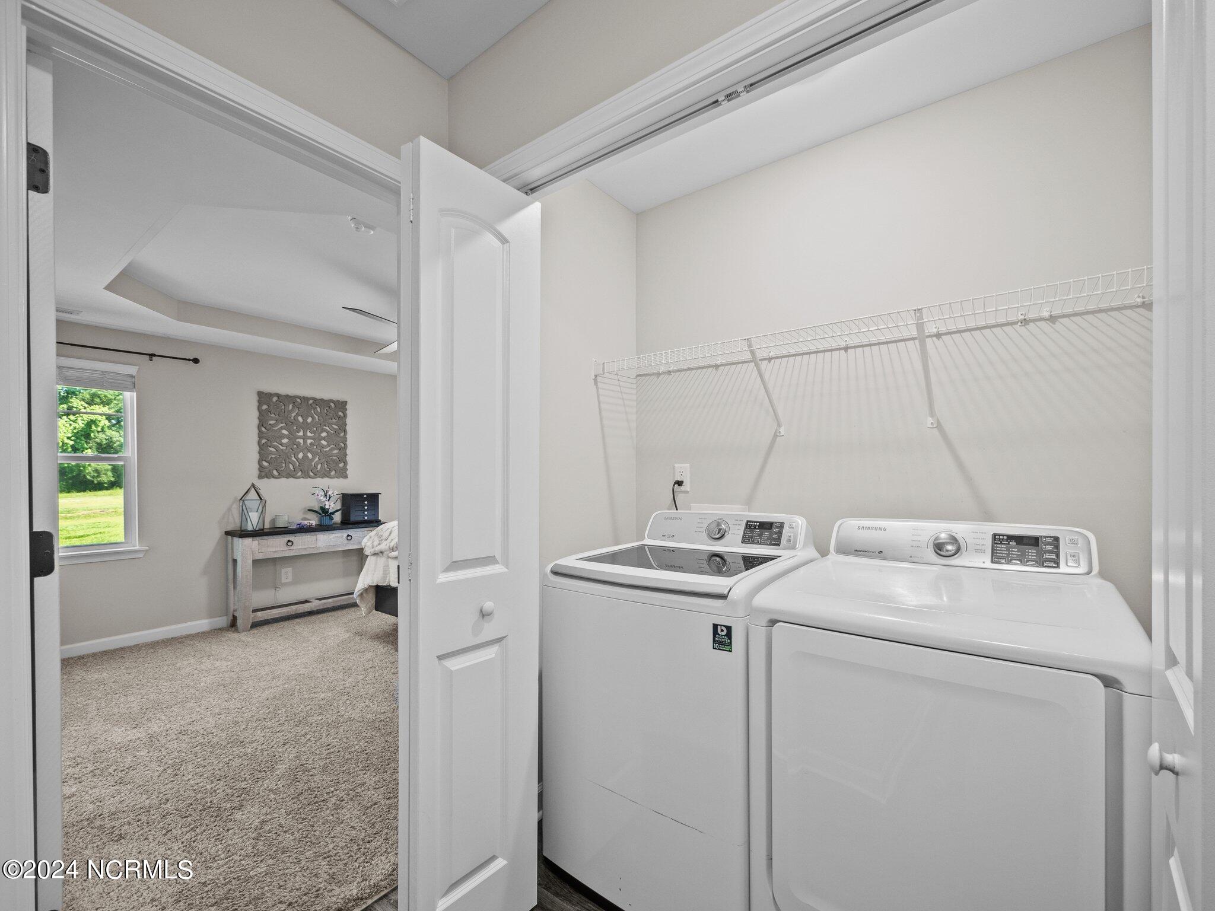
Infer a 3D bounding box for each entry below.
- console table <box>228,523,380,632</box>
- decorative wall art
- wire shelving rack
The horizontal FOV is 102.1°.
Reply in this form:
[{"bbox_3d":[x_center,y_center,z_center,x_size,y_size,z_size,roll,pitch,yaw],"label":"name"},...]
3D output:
[{"bbox_3d":[-2.622,1.012,4.380,0.370,0.760,1.180,-1,-2,38],"label":"console table"},{"bbox_3d":[-2.769,-0.179,4.510,0.025,0.755,0.750,-1,-2,38],"label":"decorative wall art"},{"bbox_3d":[0.729,-0.243,1.585,1.737,0.310,0.320,-1,-2,37],"label":"wire shelving rack"}]

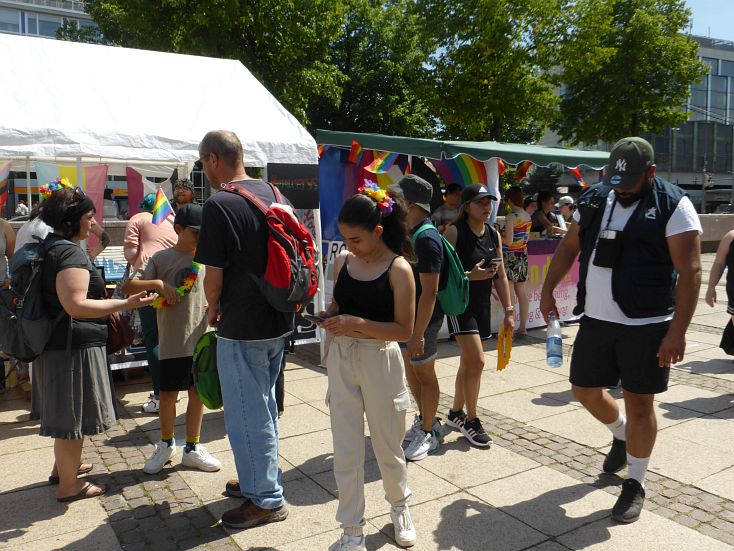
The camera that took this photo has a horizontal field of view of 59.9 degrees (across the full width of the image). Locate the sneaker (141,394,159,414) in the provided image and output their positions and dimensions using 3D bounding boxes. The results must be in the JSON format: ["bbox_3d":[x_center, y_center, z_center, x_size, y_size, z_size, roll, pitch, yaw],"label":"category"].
[{"bbox_3d":[-1.561,0.940,4.740,0.270,0.120,0.105,-4,6,-27],"label":"sneaker"}]

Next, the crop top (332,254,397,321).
[{"bbox_3d":[-0.011,0.055,2.710,0.290,0.290,0.220,3,7,30],"label":"crop top"}]

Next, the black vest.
[{"bbox_3d":[1.307,-0.140,3.180,0.520,0.680,0.360,2,6,30],"label":"black vest"}]

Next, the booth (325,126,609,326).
[{"bbox_3d":[1.319,-0.661,8.311,3.150,2.560,2.800,-4,7,-31],"label":"booth"}]

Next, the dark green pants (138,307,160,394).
[{"bbox_3d":[-1.530,0.441,4.760,0.310,0.920,0.340,4,8,41],"label":"dark green pants"}]

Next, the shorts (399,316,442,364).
[{"bbox_3d":[0.333,0.336,3.960,0.280,0.420,0.360,-2,6,-14],"label":"shorts"}]

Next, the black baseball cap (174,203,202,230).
[{"bbox_3d":[-0.988,-0.328,3.570,0.175,0.135,0.245,-6,19,-43],"label":"black baseball cap"}]

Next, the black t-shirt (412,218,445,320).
[{"bbox_3d":[0.359,-0.037,3.900,0.280,0.640,0.450,-3,6,-24],"label":"black t-shirt"}]

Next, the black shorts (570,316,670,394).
[{"bbox_3d":[1.252,0.354,3.130,0.440,0.410,0.320,5,8,41],"label":"black shorts"}]

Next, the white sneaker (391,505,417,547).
[{"bbox_3d":[0.161,1.120,2.930,0.098,0.110,0.270,0,6,-5],"label":"white sneaker"}]

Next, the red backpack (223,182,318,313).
[{"bbox_3d":[-0.428,-0.131,2.980,0.330,0.560,0.310,3,7,27],"label":"red backpack"}]

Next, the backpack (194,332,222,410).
[{"bbox_3d":[-0.799,0.485,3.250,0.270,0.420,0.190,3,7,33],"label":"backpack"}]

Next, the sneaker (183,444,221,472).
[{"bbox_3d":[-0.955,1.040,3.673,0.255,0.110,0.097,3,7,24],"label":"sneaker"}]

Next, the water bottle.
[{"bbox_3d":[0.949,0.324,3.220,0.080,0.295,0.080,-1,6,0],"label":"water bottle"}]

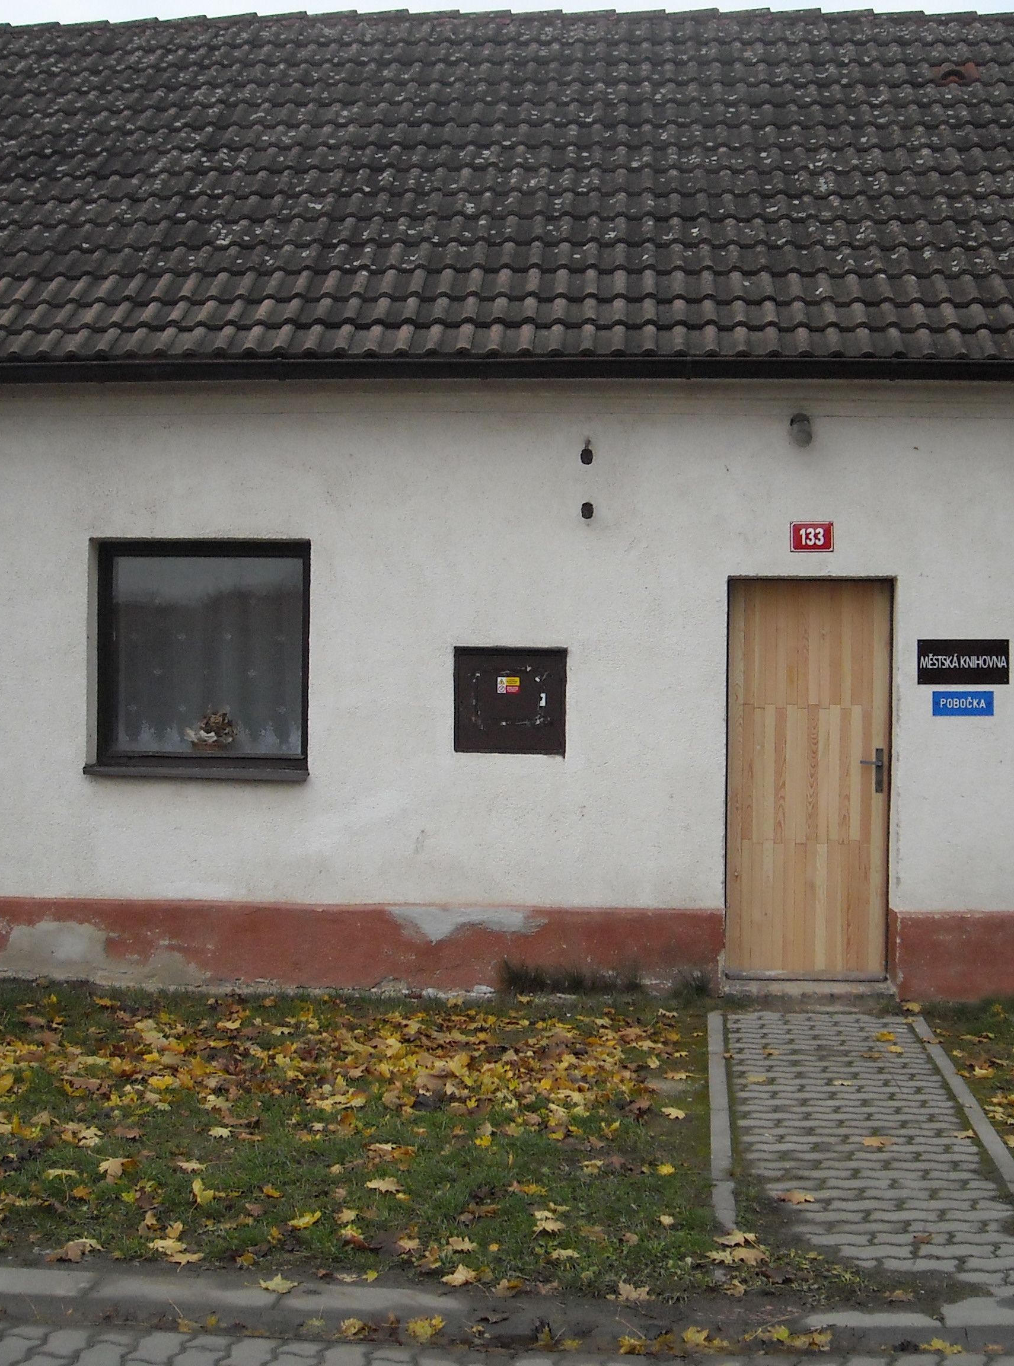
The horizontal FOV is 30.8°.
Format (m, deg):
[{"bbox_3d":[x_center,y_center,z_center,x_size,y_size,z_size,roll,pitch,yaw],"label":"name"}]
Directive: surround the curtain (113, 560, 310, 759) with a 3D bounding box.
[{"bbox_3d":[-1.507,-0.136,9.303,1.029,1.052,0.080,1,0,4],"label":"curtain"}]

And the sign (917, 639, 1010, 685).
[{"bbox_3d":[2.173,-0.100,8.766,0.434,0.220,0.018,1,0,4],"label":"sign"}]

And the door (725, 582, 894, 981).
[{"bbox_3d":[1.476,0.471,9.042,0.805,1.951,0.060,1,0,4],"label":"door"}]

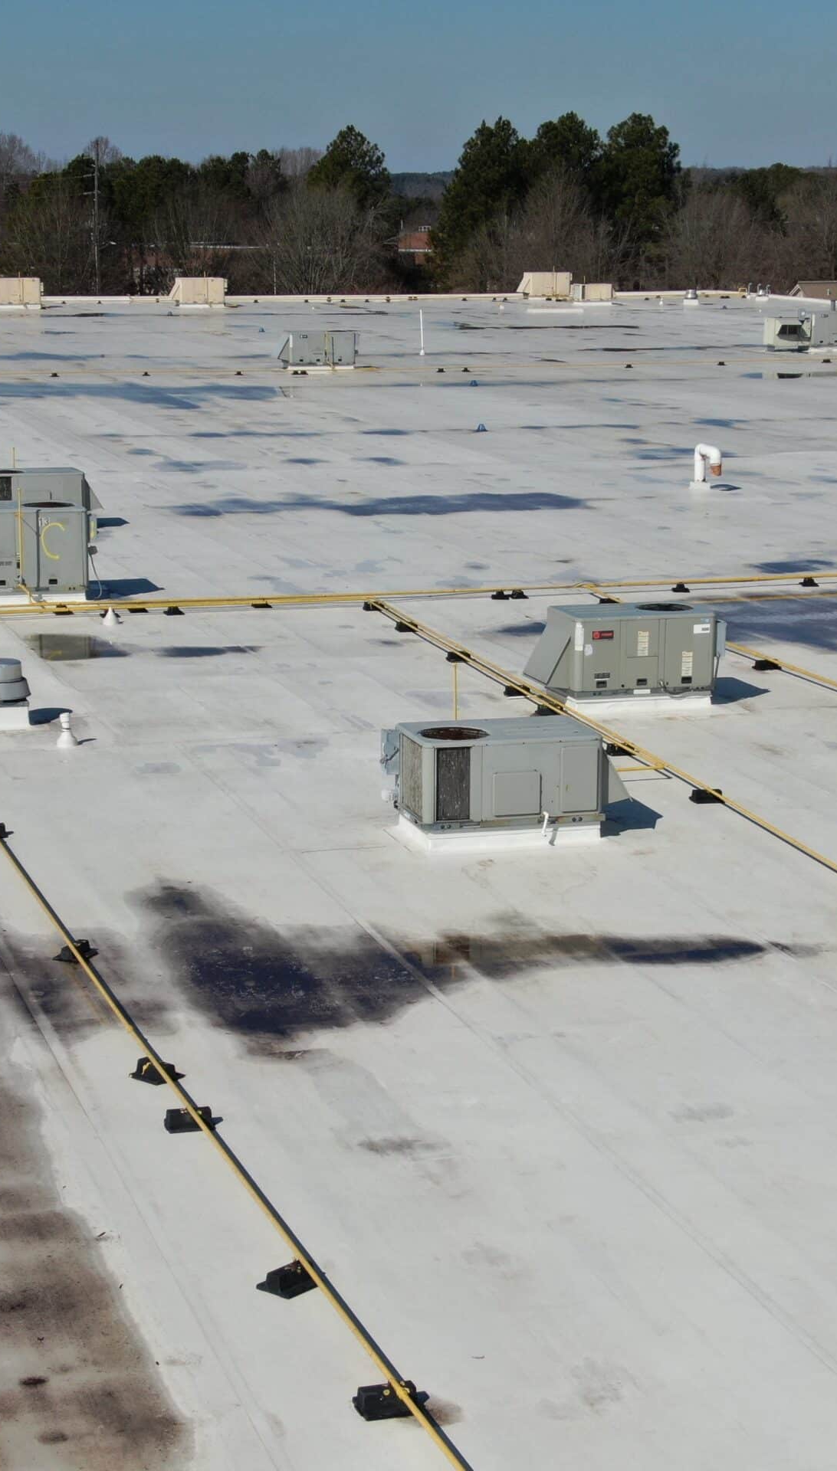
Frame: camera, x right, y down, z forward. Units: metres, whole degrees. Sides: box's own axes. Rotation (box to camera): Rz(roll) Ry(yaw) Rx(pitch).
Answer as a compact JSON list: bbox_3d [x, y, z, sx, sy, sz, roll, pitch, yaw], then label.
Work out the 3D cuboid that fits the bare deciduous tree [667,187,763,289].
[{"bbox_3d":[23.112,-37.326,212.000,7.200,10.750,7.200,0,11,0],"label":"bare deciduous tree"}]

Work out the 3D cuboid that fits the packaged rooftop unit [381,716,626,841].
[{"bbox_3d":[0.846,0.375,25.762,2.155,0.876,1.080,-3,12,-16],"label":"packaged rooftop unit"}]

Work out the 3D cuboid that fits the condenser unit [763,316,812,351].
[{"bbox_3d":[13.960,-15.068,101.876,1.450,1.200,1.050,-3,12,-16],"label":"condenser unit"}]

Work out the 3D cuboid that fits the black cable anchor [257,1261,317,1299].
[{"bbox_3d":[-0.726,3.171,15.988,0.260,0.120,0.350,10,15,41],"label":"black cable anchor"}]

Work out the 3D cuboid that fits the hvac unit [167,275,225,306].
[{"bbox_3d":[-11.346,-22.757,139.467,2.780,1.270,1.350,-3,12,-13],"label":"hvac unit"}]

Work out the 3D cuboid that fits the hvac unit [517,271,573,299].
[{"bbox_3d":[6.981,-24.997,151.095,2.736,1.306,1.340,-3,12,-16],"label":"hvac unit"}]

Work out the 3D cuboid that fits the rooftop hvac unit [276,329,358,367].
[{"bbox_3d":[-3.532,-13.059,91.780,2.717,1.159,1.340,-3,12,-16],"label":"rooftop hvac unit"}]

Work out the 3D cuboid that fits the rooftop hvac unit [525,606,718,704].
[{"bbox_3d":[2.520,-1.007,33.411,2.230,1.050,1.140,-3,12,-14],"label":"rooftop hvac unit"}]

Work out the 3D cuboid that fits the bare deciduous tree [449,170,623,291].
[{"bbox_3d":[8.934,-36.354,208.961,12.513,13.996,12.513,0,12,0],"label":"bare deciduous tree"}]

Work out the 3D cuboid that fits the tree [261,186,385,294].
[{"bbox_3d":[-7.190,-34.951,205.166,9.610,12.722,9.610,0,12,0],"label":"tree"}]

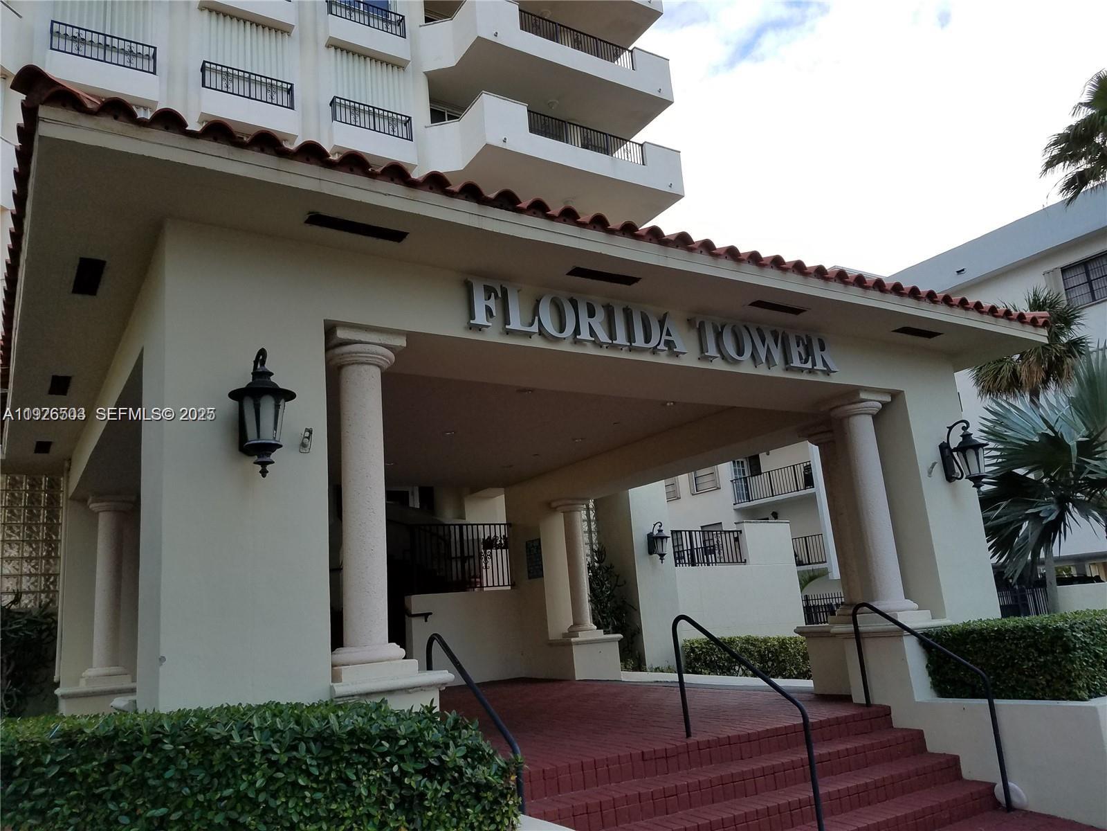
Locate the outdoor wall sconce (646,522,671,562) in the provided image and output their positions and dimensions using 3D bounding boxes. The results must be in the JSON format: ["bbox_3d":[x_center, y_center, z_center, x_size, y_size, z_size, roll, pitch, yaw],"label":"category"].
[{"bbox_3d":[1.694,2.090,13.566,0.341,0.682,0.480,4,-16,-33],"label":"outdoor wall sconce"}]

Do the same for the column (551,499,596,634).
[{"bbox_3d":[0.362,2.285,12.729,0.440,1.980,0.440,4,-16,-33],"label":"column"}]

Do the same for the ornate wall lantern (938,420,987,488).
[{"bbox_3d":[3.900,0.408,7.874,0.341,0.683,0.480,4,-16,-33],"label":"ornate wall lantern"}]

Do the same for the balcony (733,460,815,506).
[{"bbox_3d":[8.462,2.665,32.420,0.060,0.988,4.125,4,-16,-33],"label":"balcony"}]

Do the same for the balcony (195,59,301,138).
[{"bbox_3d":[-6.331,-6.487,17.308,1.909,1.221,0.350,4,-16,-33],"label":"balcony"}]

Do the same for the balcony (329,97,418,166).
[{"bbox_3d":[-4.069,-6.328,18.796,1.933,1.221,0.350,4,-16,-33],"label":"balcony"}]

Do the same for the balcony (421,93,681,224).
[{"bbox_3d":[-0.042,-6.064,20.673,6.300,1.265,2.600,4,-16,-33],"label":"balcony"}]

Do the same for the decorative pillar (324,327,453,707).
[{"bbox_3d":[-1.117,0.757,5.030,0.655,2.530,0.705,4,-16,-33],"label":"decorative pillar"}]

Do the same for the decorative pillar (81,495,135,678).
[{"bbox_3d":[-5.008,1.881,9.346,0.464,2.107,0.464,4,-16,-33],"label":"decorative pillar"}]

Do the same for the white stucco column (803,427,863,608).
[{"bbox_3d":[3.058,1.098,8.813,0.430,1.963,0.430,4,-16,-33],"label":"white stucco column"}]

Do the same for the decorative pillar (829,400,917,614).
[{"bbox_3d":[2.980,0.829,7.776,0.430,1.944,0.430,4,-16,-33],"label":"decorative pillar"}]

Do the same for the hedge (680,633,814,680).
[{"bbox_3d":[2.896,3.284,11.312,0.773,0.546,2.957,4,-16,-33],"label":"hedge"}]

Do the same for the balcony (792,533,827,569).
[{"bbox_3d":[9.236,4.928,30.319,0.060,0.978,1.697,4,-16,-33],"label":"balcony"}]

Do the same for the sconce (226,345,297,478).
[{"bbox_3d":[-1.529,-0.005,4.323,0.341,0.683,0.480,4,-16,-33],"label":"sconce"}]

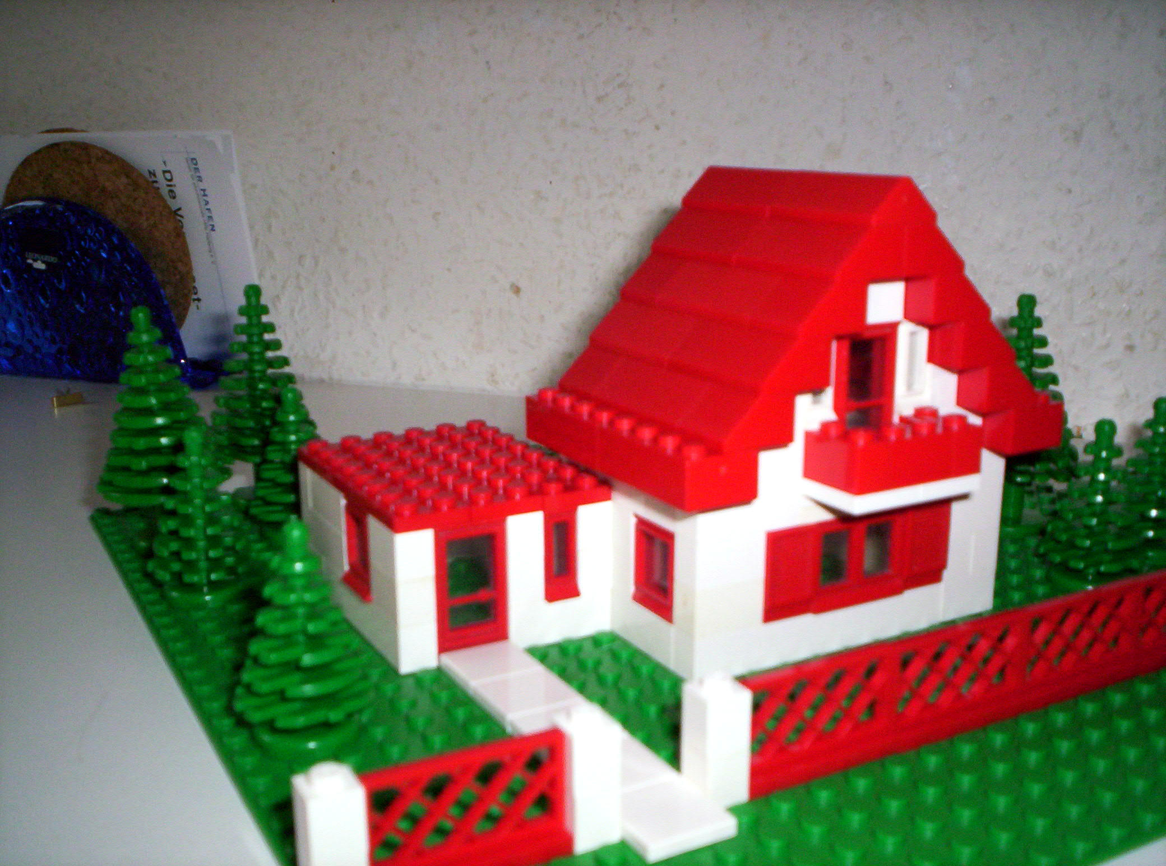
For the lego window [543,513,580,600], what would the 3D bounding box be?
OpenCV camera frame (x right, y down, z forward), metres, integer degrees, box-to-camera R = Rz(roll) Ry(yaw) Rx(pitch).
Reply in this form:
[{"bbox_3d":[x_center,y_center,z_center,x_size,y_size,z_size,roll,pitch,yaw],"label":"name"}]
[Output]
[{"bbox_3d":[-0.006,0.025,0.259,0.008,0.019,0.009,-8,15,-28],"label":"lego window"}]

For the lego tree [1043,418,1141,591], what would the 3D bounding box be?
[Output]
[{"bbox_3d":[0.118,0.017,0.286,0.023,0.040,0.023,-7,15,-28],"label":"lego tree"}]

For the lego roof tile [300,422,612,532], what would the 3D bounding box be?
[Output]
[{"bbox_3d":[-0.030,0.008,0.274,0.048,0.005,0.064,-7,15,-28],"label":"lego roof tile"}]

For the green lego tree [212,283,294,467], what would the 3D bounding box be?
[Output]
[{"bbox_3d":[-0.091,-0.011,0.349,0.030,0.064,0.030,-7,15,-28],"label":"green lego tree"}]

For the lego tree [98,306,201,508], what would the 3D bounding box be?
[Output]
[{"bbox_3d":[-0.110,-0.002,0.316,0.030,0.064,0.030,-7,15,-28],"label":"lego tree"}]

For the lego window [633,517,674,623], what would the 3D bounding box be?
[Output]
[{"bbox_3d":[0.016,0.027,0.250,0.009,0.019,0.016,-8,15,-28],"label":"lego window"}]

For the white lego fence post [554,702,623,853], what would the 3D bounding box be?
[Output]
[{"bbox_3d":[0.000,0.051,0.186,0.008,0.021,0.008,-8,15,-28],"label":"white lego fence post"}]

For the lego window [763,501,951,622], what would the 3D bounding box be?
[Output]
[{"bbox_3d":[0.056,0.025,0.256,0.048,0.019,0.008,-8,15,-28],"label":"lego window"}]

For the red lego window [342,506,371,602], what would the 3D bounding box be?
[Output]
[{"bbox_3d":[-0.045,0.024,0.262,0.009,0.019,0.016,-8,15,-28],"label":"red lego window"}]

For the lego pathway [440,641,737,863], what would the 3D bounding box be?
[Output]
[{"bbox_3d":[-0.003,0.053,0.218,0.016,0.003,0.080,-8,15,-28],"label":"lego pathway"}]

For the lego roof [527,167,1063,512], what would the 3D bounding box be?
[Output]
[{"bbox_3d":[0.045,-0.026,0.263,0.096,0.058,0.064,-8,15,-28],"label":"lego roof"}]

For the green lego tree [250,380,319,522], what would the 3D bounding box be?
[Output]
[{"bbox_3d":[-0.076,0.007,0.325,0.023,0.040,0.023,-7,15,-28],"label":"green lego tree"}]

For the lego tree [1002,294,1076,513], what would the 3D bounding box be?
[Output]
[{"bbox_3d":[0.112,-0.004,0.322,0.030,0.064,0.030,-7,15,-28],"label":"lego tree"}]

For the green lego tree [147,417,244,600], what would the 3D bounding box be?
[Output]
[{"bbox_3d":[-0.088,0.018,0.283,0.021,0.040,0.021,-8,15,-28],"label":"green lego tree"}]

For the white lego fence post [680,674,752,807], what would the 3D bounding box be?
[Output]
[{"bbox_3d":[0.021,0.048,0.197,0.008,0.021,0.008,-8,15,-28],"label":"white lego fence post"}]

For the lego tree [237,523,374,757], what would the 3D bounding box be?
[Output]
[{"bbox_3d":[-0.048,0.033,0.214,0.023,0.040,0.023,-7,15,-28],"label":"lego tree"}]

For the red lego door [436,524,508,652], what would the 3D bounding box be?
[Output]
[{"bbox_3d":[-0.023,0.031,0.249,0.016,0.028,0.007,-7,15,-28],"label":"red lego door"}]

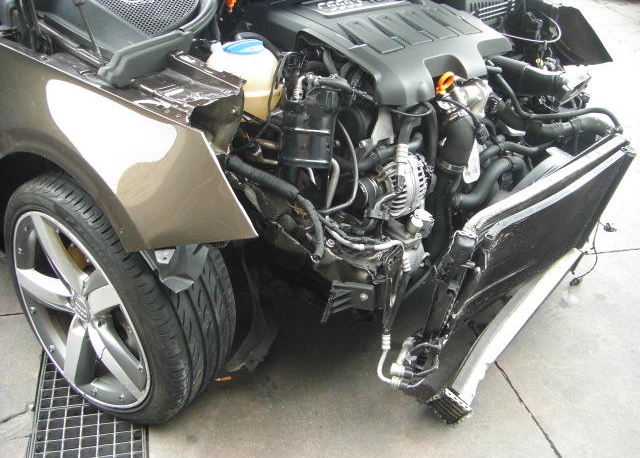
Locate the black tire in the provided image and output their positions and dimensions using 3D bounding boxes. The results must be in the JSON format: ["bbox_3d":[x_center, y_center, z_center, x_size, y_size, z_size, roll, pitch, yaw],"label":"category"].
[{"bbox_3d":[-0.508,0.159,1.738,0.655,0.655,0.245,24,35,30],"label":"black tire"}]

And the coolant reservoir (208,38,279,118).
[{"bbox_3d":[-0.166,-0.317,1.520,0.150,0.172,0.152,29,38,35],"label":"coolant reservoir"}]

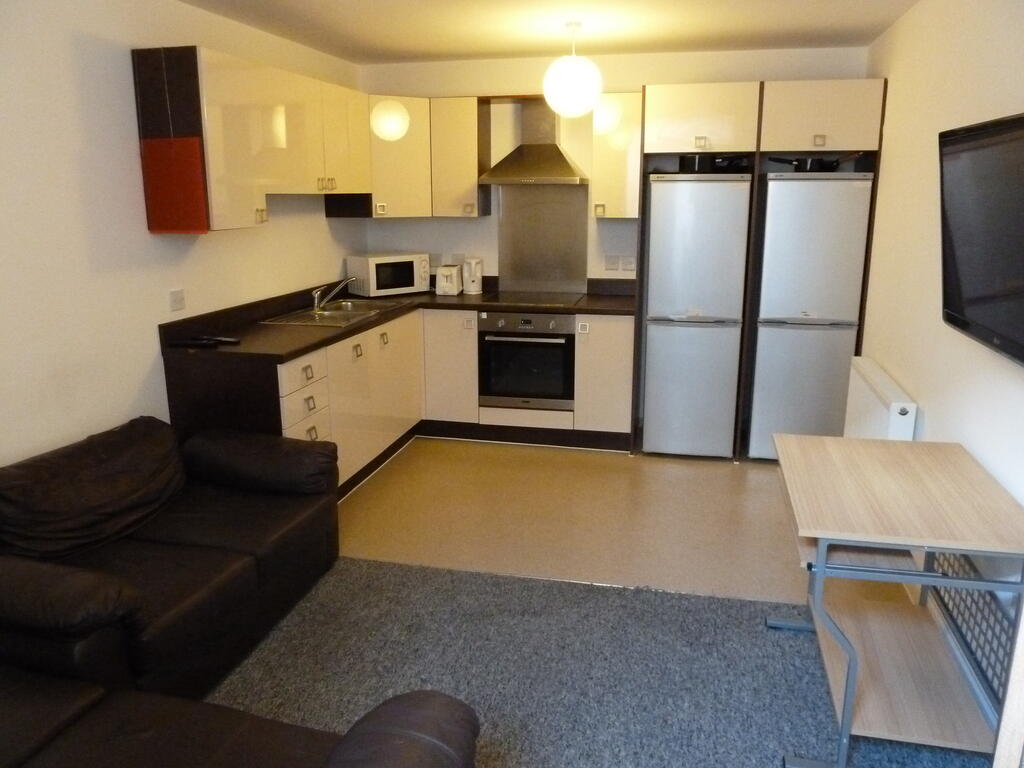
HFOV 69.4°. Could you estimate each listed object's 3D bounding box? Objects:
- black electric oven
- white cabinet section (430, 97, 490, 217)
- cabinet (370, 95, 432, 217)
[{"bbox_3d":[0.147,-0.192,4.759,0.597,0.597,0.570,3,14,13],"label":"black electric oven"},{"bbox_3d":[-0.320,-1.441,4.762,0.300,0.715,0.327,3,14,13],"label":"white cabinet section"},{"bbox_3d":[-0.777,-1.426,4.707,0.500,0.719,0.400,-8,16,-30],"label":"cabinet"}]

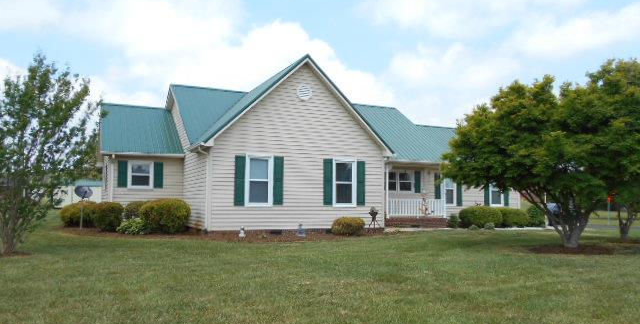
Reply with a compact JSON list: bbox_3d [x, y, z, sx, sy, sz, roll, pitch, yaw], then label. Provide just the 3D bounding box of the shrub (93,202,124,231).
[{"bbox_3d":[-7.119,1.837,16.200,1.020,0.930,1.000,2,-5,-26],"label":"shrub"}]

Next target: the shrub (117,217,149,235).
[{"bbox_3d":[-5.792,1.954,14.850,0.950,0.520,0.880,2,-5,-26],"label":"shrub"}]

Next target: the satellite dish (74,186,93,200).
[{"bbox_3d":[-8.157,1.077,16.600,0.620,0.500,0.380,3,-6,-33],"label":"satellite dish"}]

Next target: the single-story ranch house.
[{"bbox_3d":[0.405,-0.066,22.974,19.900,6.050,12.100,2,-5,-26],"label":"single-story ranch house"}]

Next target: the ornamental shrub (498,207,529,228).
[{"bbox_3d":[8.695,2.483,21.600,1.360,0.970,1.250,2,-5,-26],"label":"ornamental shrub"}]

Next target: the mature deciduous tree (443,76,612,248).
[{"bbox_3d":[5.753,0.000,13.200,4.550,4.750,4.500,-2,-5,24],"label":"mature deciduous tree"}]

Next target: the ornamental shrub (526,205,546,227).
[{"bbox_3d":[10.281,2.538,22.800,1.000,1.020,1.000,2,-5,-26],"label":"ornamental shrub"}]

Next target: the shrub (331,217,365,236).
[{"bbox_3d":[0.917,2.097,15.750,1.070,0.620,1.020,0,-5,0],"label":"shrub"}]

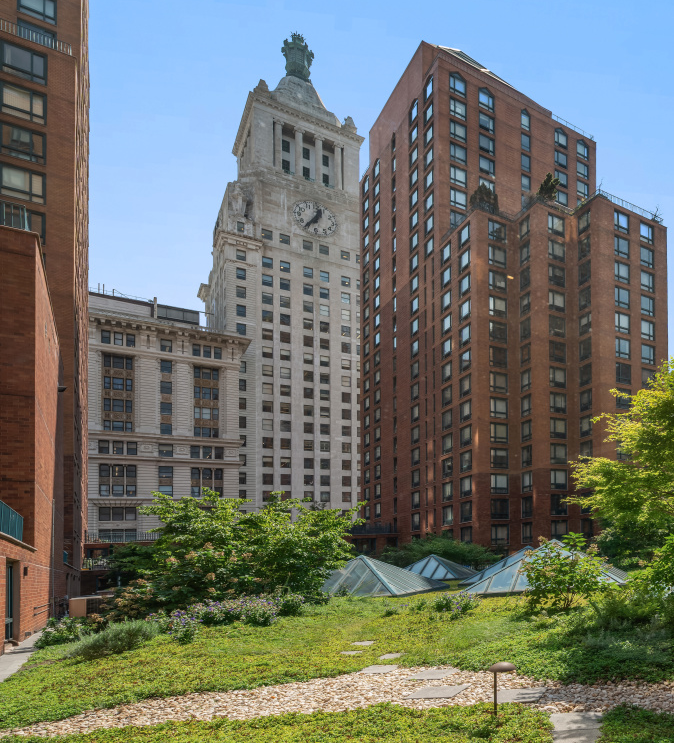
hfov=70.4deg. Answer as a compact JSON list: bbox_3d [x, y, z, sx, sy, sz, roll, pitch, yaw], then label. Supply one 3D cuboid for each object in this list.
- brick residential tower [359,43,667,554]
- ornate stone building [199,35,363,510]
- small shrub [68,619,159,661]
[{"bbox_3d":[23.036,-8.782,64.500,29.500,63.000,30.000,4,-8,-30],"label":"brick residential tower"},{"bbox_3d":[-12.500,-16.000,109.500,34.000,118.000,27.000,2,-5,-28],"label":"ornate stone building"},{"bbox_3d":[-3.997,4.789,8.500,1.650,0.600,1.000,5,-8,-33],"label":"small shrub"}]

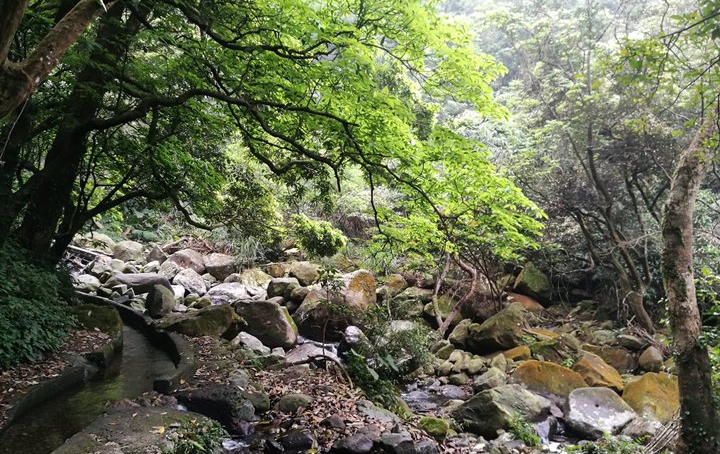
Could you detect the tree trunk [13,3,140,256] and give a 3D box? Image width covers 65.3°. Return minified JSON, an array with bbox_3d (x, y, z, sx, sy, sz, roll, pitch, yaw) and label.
[{"bbox_3d":[-3.786,-1.302,7.500,0.800,3.200,0.700,19,5,-2],"label":"tree trunk"}]

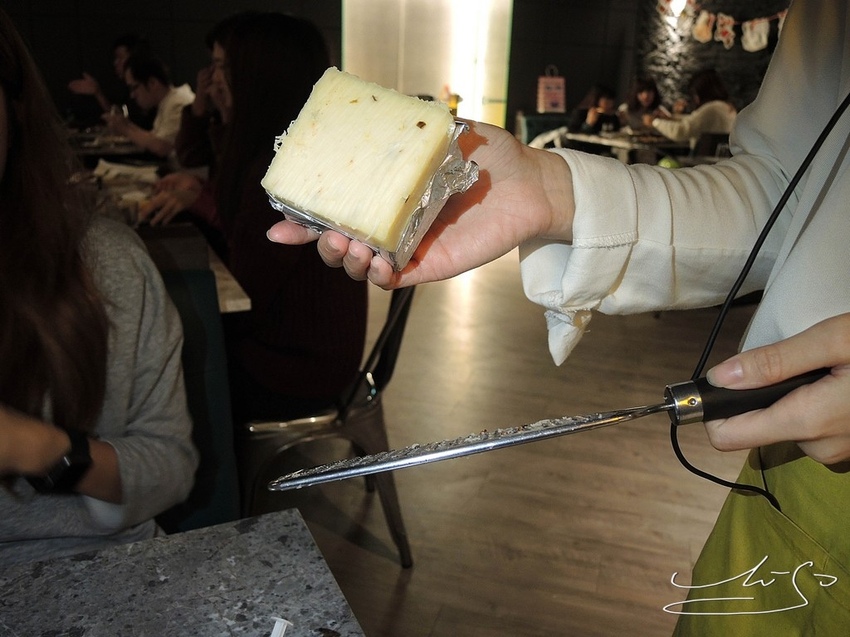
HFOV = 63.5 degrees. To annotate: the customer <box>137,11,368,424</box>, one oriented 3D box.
[{"bbox_3d":[-0.375,-0.019,1.615,0.660,1.270,0.460,-5,19,-19],"label":"customer"}]

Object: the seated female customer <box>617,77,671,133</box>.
[{"bbox_3d":[1.964,-1.603,6.380,0.460,1.180,0.620,2,18,0],"label":"seated female customer"}]

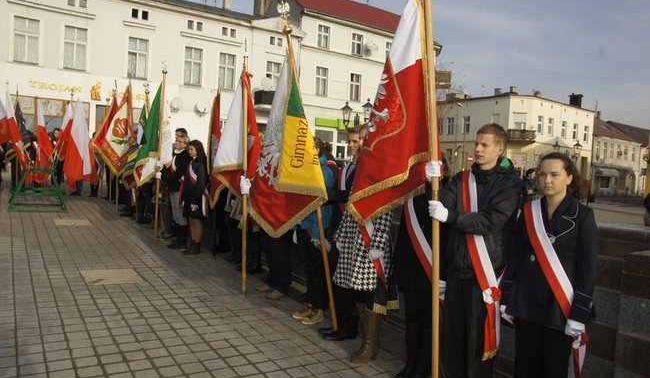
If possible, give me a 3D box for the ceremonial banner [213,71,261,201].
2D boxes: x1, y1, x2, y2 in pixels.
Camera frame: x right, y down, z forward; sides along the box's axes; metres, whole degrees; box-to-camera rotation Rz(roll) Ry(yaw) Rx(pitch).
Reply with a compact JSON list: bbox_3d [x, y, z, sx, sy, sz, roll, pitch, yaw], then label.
[{"bbox_3d":[-0.912,-0.579,4.700,0.480,1.310,0.300,3,1,6],"label":"ceremonial banner"}]

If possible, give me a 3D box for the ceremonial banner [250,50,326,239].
[{"bbox_3d":[-0.316,-0.384,3.800,0.620,1.500,0.380,3,1,0],"label":"ceremonial banner"}]

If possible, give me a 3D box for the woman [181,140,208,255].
[{"bbox_3d":[-1.860,0.122,6.450,0.360,1.640,0.460,-1,5,-42],"label":"woman"}]

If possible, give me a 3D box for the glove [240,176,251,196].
[{"bbox_3d":[-0.829,-0.037,4.720,0.110,0.190,0.105,-1,5,-41],"label":"glove"}]

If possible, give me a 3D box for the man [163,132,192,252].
[{"bbox_3d":[-2.256,0.061,6.850,0.480,1.670,0.460,2,1,-34],"label":"man"}]

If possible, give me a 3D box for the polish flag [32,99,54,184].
[{"bbox_3d":[-6.181,-1.021,9.900,0.500,1.850,0.350,3,4,6],"label":"polish flag"}]

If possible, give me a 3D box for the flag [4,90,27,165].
[{"bbox_3d":[-6.178,-1.188,9.000,0.360,1.450,0.250,3,1,-14],"label":"flag"}]

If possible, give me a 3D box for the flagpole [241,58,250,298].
[{"bbox_3d":[-0.832,-0.120,4.720,0.050,2.480,0.050,-2,5,-41],"label":"flagpole"}]

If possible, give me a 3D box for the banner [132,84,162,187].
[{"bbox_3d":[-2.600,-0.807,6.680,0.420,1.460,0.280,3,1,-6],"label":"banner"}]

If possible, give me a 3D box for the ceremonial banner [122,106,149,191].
[{"bbox_3d":[-3.637,-0.820,8.700,0.480,1.600,0.300,3,1,-9],"label":"ceremonial banner"}]

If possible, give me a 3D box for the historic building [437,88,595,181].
[{"bbox_3d":[18.946,-4.198,45.603,13.700,9.200,10.500,2,2,-39],"label":"historic building"}]

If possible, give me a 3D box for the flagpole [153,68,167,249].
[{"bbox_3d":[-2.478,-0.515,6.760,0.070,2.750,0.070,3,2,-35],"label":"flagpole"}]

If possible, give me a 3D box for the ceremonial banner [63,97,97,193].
[{"bbox_3d":[-5.281,-0.957,9.700,0.750,1.950,0.450,3,4,6],"label":"ceremonial banner"}]

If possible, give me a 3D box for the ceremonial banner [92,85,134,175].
[{"bbox_3d":[-4.456,-1.232,9.500,0.900,1.850,0.400,4,4,14],"label":"ceremonial banner"}]

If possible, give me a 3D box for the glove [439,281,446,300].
[{"bbox_3d":[0.774,0.673,3.020,0.080,0.140,0.090,4,2,45],"label":"glove"}]

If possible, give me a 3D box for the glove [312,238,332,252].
[{"bbox_3d":[-0.023,0.511,4.150,0.160,0.140,0.120,-1,5,-41],"label":"glove"}]

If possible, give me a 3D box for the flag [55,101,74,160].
[{"bbox_3d":[-5.824,-1.310,10.100,0.500,1.300,0.350,3,4,6],"label":"flag"}]

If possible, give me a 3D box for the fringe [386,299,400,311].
[{"bbox_3d":[0.532,0.904,3.500,0.105,0.085,0.030,4,4,17],"label":"fringe"}]

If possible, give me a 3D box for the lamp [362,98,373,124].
[{"bbox_3d":[1.558,-2.838,16.300,0.420,0.950,0.420,4,4,17],"label":"lamp"}]

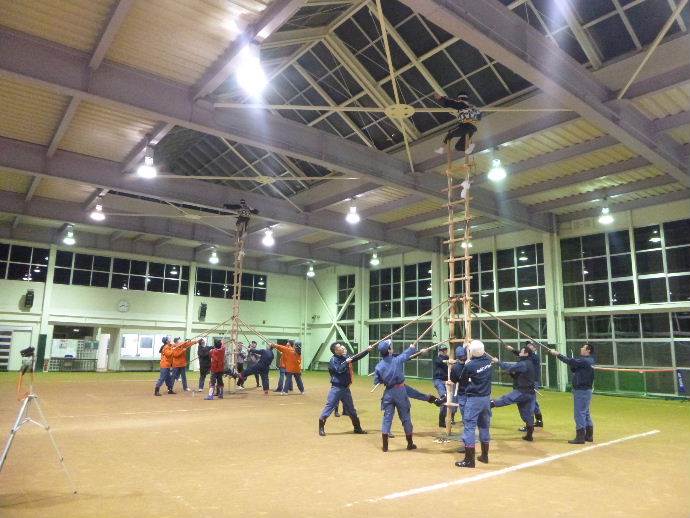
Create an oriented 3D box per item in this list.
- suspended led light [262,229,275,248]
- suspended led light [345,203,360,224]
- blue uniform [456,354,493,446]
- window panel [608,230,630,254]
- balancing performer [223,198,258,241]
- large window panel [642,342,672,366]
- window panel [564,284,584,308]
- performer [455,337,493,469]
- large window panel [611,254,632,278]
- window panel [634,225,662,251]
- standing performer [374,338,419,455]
[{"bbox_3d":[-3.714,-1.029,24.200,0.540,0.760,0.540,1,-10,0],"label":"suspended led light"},{"bbox_3d":[0.324,-1.967,21.549,0.550,0.820,0.550,10,-13,-37],"label":"suspended led light"},{"bbox_3d":[1.906,2.047,7.348,0.400,1.247,0.500,-8,-14,41],"label":"blue uniform"},{"bbox_3d":[11.111,-0.663,20.192,0.070,0.930,0.880,9,-13,-37],"label":"window panel"},{"bbox_3d":[-3.901,-1.463,18.700,1.250,1.500,0.600,2,-10,-5],"label":"balancing performer"},{"bbox_3d":[11.964,3.652,19.051,0.090,1.000,1.030,9,-13,-38],"label":"large window panel"},{"bbox_3d":[10.075,1.642,21.843,0.090,1.000,0.970,9,-13,-38],"label":"window panel"},{"bbox_3d":[1.886,2.086,7.336,0.420,1.738,0.500,-8,-14,41],"label":"performer"},{"bbox_3d":[11.095,0.307,20.017,0.070,0.930,0.880,9,-13,-37],"label":"large window panel"},{"bbox_3d":[11.775,-0.827,19.359,0.070,0.940,0.970,9,-13,-37],"label":"window panel"},{"bbox_3d":[0.855,2.207,8.120,0.650,1.740,0.580,-6,-12,32],"label":"standing performer"}]

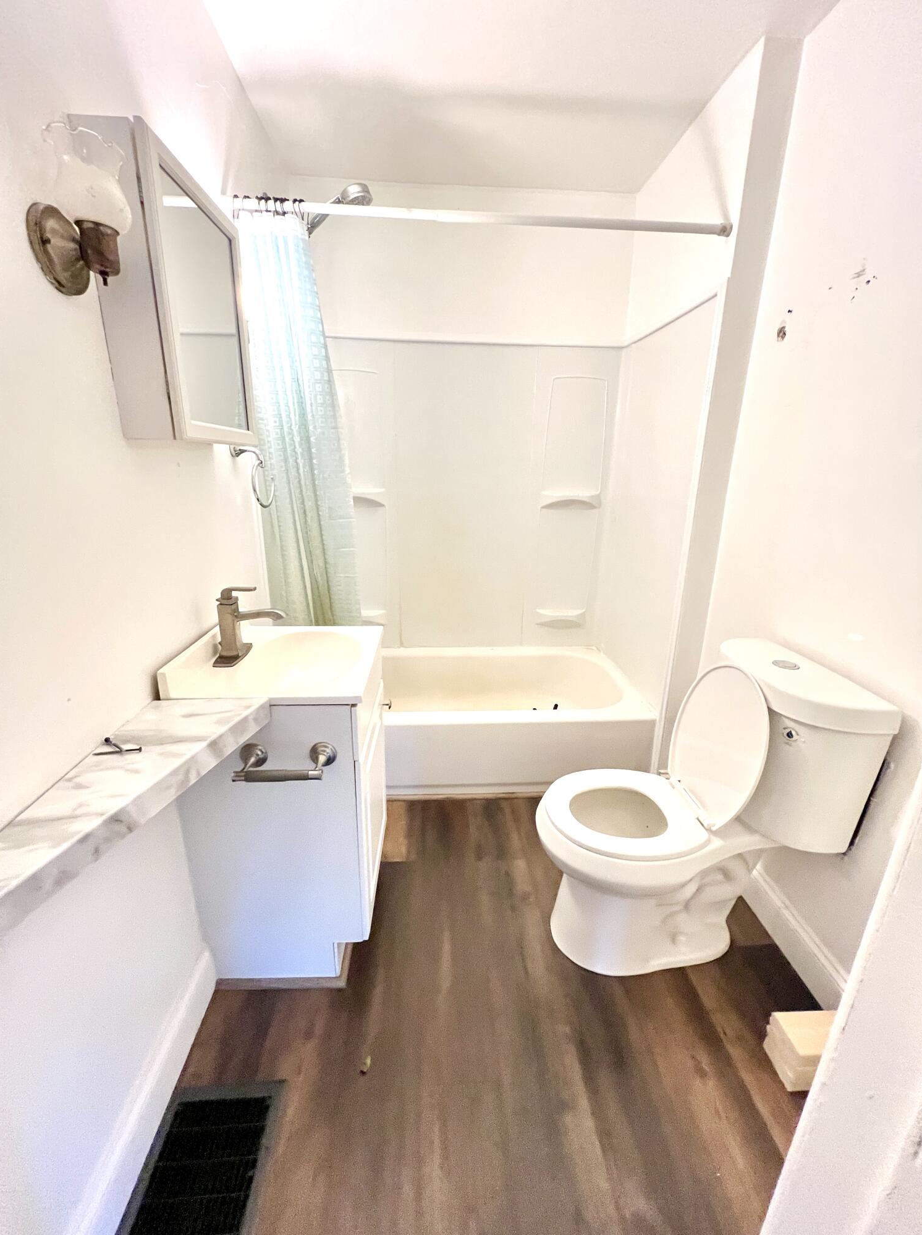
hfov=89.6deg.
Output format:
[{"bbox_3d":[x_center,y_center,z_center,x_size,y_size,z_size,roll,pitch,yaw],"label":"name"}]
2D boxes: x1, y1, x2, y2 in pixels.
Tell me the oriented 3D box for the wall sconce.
[{"bbox_3d":[-0.567,-0.619,0.723,0.130,0.202,0.126,0,17,-3],"label":"wall sconce"}]

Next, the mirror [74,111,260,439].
[{"bbox_3d":[-0.590,-0.638,1.002,0.118,0.496,0.386,0,17,-3],"label":"mirror"}]

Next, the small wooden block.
[{"bbox_3d":[0.798,0.958,1.032,0.188,0.103,0.088,0,17,-3],"label":"small wooden block"}]

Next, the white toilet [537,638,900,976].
[{"bbox_3d":[0.547,0.517,1.252,0.709,0.810,0.409,0,17,-3],"label":"white toilet"}]

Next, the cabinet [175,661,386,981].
[{"bbox_3d":[-0.442,0.492,1.313,0.408,0.796,0.467,0,17,-3],"label":"cabinet"}]

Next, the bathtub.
[{"bbox_3d":[0.037,0.452,2.255,1.508,0.331,0.819,0,17,-3],"label":"bathtub"}]

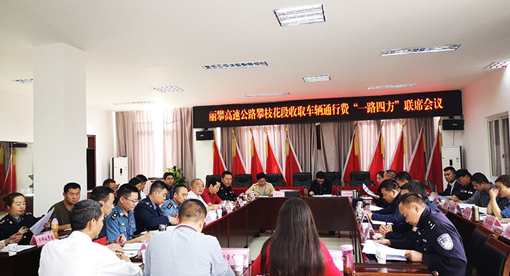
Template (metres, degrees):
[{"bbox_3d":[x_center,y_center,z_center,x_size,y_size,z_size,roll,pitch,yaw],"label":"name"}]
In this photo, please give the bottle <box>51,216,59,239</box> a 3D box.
[{"bbox_3d":[-1.873,0.846,3.723,0.066,0.230,0.066,-2,-3,12],"label":"bottle"}]

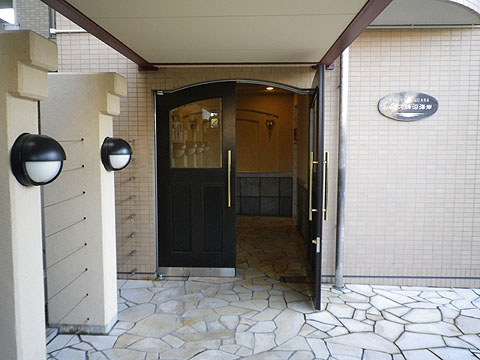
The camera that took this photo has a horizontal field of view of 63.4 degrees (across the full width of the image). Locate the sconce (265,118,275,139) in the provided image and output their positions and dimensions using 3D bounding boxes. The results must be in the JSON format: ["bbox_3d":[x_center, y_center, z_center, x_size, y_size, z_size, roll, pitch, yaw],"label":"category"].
[{"bbox_3d":[0.599,-1.035,7.878,0.190,0.410,0.130,0,4,2],"label":"sconce"}]

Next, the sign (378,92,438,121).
[{"bbox_3d":[1.721,-0.750,3.961,0.600,0.297,0.035,0,4,2],"label":"sign"}]

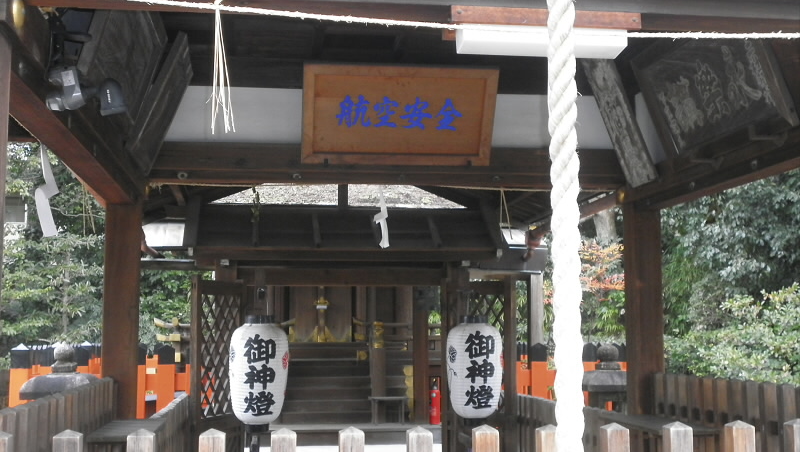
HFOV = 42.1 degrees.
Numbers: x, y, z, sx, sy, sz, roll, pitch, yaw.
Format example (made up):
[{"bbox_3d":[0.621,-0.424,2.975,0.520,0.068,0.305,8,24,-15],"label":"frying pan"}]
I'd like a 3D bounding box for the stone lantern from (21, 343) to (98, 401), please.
[{"bbox_3d":[-2.812,1.722,8.647,0.625,1.500,0.625,1,-6,-8],"label":"stone lantern"}]

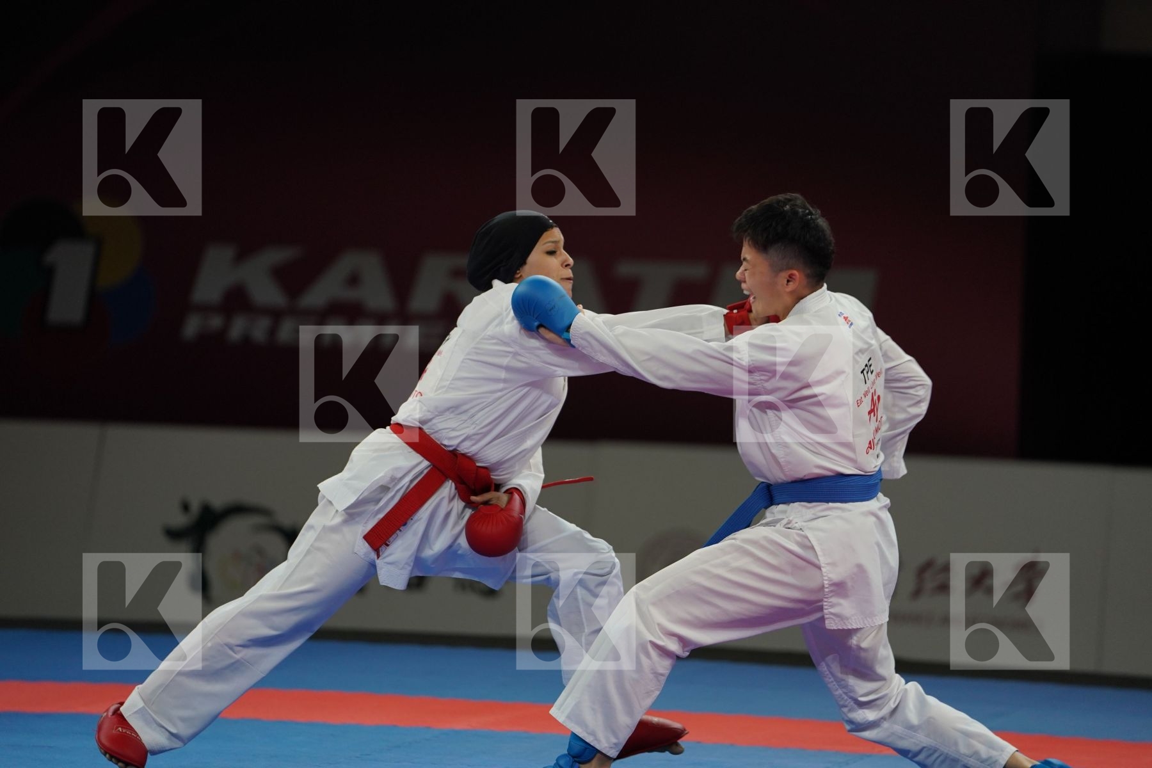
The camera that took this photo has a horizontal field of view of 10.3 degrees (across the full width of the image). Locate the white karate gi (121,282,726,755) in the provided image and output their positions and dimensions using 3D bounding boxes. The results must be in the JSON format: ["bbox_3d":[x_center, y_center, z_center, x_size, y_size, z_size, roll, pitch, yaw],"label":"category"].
[{"bbox_3d":[-0.334,0.276,13.362,1.264,0.993,0.660,2,1,-12],"label":"white karate gi"}]

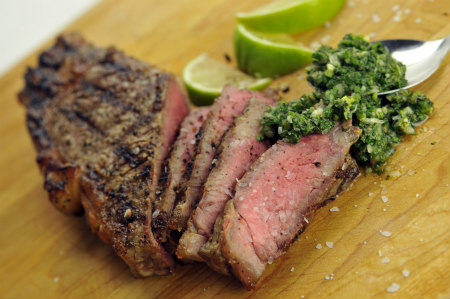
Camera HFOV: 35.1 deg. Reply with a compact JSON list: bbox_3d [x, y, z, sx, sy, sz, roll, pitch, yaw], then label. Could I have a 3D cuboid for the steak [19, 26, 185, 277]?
[{"bbox_3d":[-0.070,-0.004,0.439,0.102,0.034,0.188,-42,48,-3],"label":"steak"}]

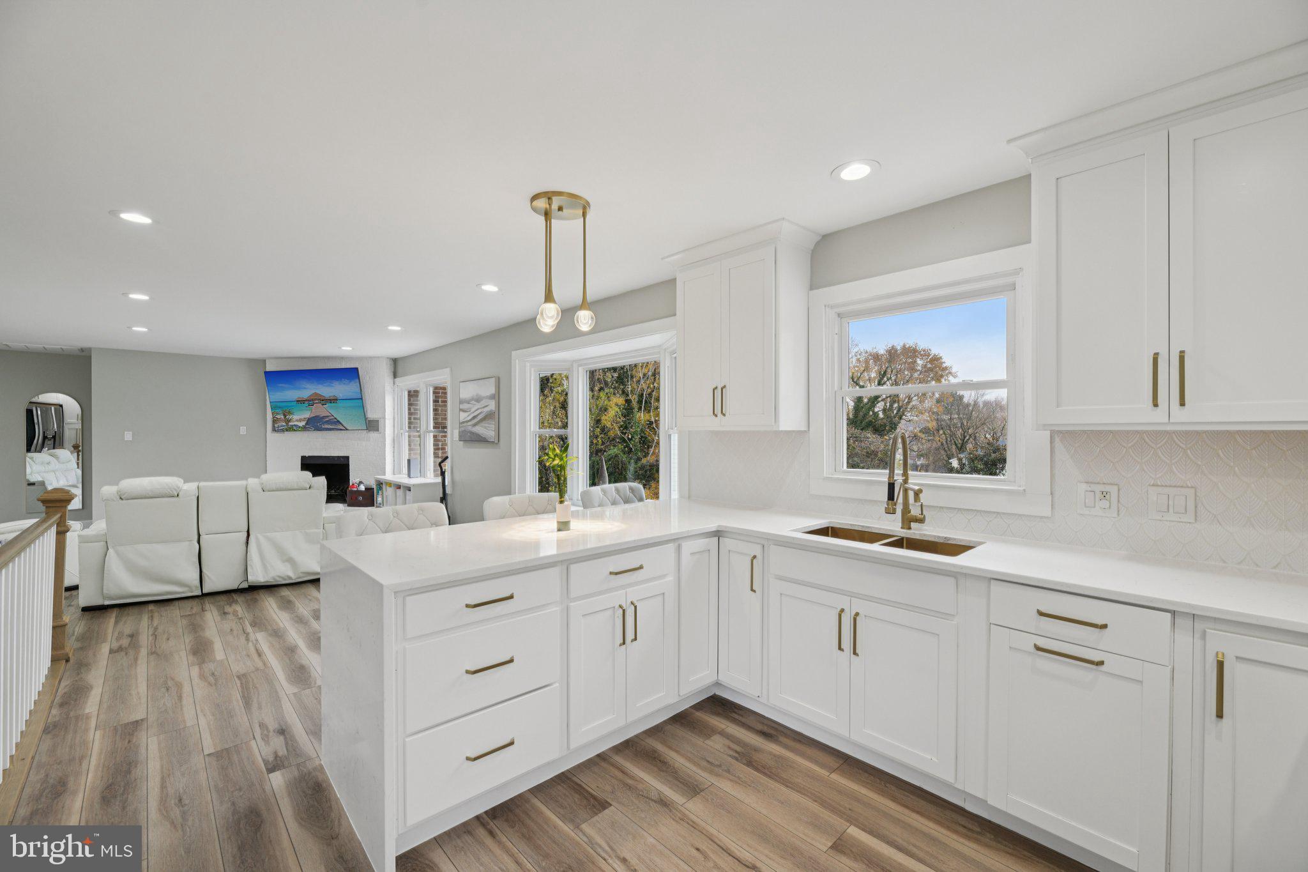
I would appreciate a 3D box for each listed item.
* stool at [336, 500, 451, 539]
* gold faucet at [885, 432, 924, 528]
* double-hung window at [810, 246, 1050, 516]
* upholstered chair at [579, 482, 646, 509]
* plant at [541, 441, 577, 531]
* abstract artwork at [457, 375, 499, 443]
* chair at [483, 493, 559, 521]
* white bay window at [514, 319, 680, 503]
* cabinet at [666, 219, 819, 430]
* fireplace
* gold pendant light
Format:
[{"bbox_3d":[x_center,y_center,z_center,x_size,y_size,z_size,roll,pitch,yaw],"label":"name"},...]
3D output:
[{"bbox_3d":[-1.137,0.848,2.583,0.520,0.982,0.560,0,1,-43],"label":"stool"},{"bbox_3d":[1.124,0.201,2.442,0.230,0.460,0.115,-1,1,-43],"label":"gold faucet"},{"bbox_3d":[1.256,-0.237,2.615,0.110,1.115,1.100,-1,1,-43],"label":"double-hung window"},{"bbox_3d":[-0.111,0.838,3.550,0.520,0.985,0.560,0,1,-43],"label":"upholstered chair"},{"bbox_3d":[-0.426,0.228,2.485,0.170,0.400,0.170,0,1,0],"label":"plant"},{"bbox_3d":[-1.958,-0.281,6.081,0.040,0.700,0.885,0,1,-43],"label":"abstract artwork"},{"bbox_3d":[-0.656,0.844,3.085,0.500,0.980,0.540,-1,1,-43],"label":"chair"},{"bbox_3d":[-0.470,-0.057,4.804,0.430,1.580,2.420,0,1,-43],"label":"white bay window"},{"bbox_3d":[0.482,-0.557,3.160,0.360,1.055,0.870,-1,1,-43],"label":"cabinet"},{"bbox_3d":[-4.934,0.664,8.360,0.730,0.725,0.360,0,1,2],"label":"fireplace"},{"bbox_3d":[-0.441,-0.804,2.584,0.300,0.600,0.300,0,1,0],"label":"gold pendant light"}]

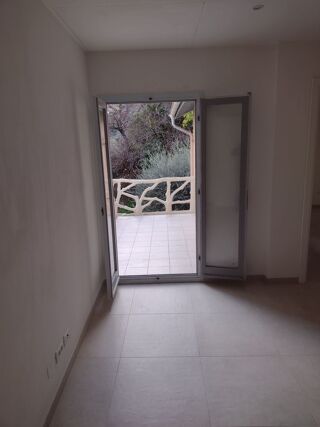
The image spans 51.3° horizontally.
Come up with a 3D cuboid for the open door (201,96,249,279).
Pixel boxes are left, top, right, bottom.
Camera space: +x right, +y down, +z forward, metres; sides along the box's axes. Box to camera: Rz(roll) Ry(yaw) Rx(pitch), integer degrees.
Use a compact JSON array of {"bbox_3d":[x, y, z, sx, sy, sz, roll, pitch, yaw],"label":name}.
[{"bbox_3d":[0.669,-0.196,3.484,0.462,1.929,0.050,0,15,11],"label":"open door"}]

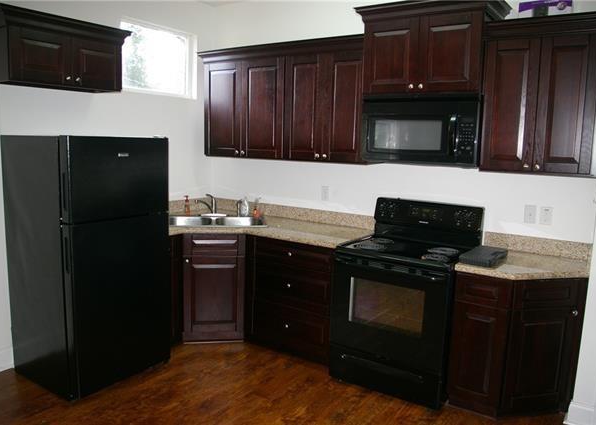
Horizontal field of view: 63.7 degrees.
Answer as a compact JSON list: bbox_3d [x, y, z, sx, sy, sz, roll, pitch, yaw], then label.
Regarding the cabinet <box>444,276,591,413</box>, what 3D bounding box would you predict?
[{"bbox_3d":[1.367,0.763,2.964,0.652,0.866,0.615,7,10,32],"label":"cabinet"}]

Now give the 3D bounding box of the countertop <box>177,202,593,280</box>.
[{"bbox_3d":[0.175,0.159,3.345,3.190,0.140,1.140,7,10,32],"label":"countertop"}]

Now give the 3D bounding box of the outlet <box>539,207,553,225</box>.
[{"bbox_3d":[1.611,0.022,3.110,0.074,0.116,0.008,7,10,32],"label":"outlet"}]

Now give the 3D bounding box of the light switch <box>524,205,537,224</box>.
[{"bbox_3d":[1.516,0.015,3.130,0.074,0.116,0.010,7,10,32],"label":"light switch"}]

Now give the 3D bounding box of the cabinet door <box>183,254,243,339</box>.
[{"bbox_3d":[-0.648,0.670,3.723,0.470,0.685,0.022,0,9,-12],"label":"cabinet door"}]

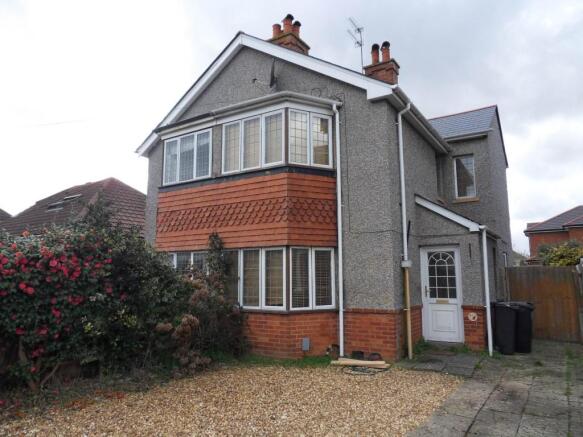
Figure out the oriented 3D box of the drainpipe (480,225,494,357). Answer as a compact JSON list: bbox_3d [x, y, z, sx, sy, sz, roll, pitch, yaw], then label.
[{"bbox_3d":[3.919,1.422,8.078,0.090,2.523,0.100,-5,-9,33],"label":"drainpipe"}]

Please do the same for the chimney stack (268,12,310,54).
[{"bbox_3d":[-0.154,-4.916,11.681,0.996,1.680,1.007,-5,-9,33],"label":"chimney stack"}]

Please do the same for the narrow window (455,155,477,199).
[{"bbox_3d":[4.754,-1.139,11.052,0.526,1.185,0.100,-5,-9,33],"label":"narrow window"}]

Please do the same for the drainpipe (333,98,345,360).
[{"bbox_3d":[0.954,0.115,8.035,0.090,5.061,0.120,-5,-9,33],"label":"drainpipe"}]

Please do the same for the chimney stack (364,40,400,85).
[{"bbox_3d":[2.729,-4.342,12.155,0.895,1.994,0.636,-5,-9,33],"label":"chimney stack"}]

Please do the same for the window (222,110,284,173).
[{"bbox_3d":[-0.804,-1.552,8.387,1.623,1.119,0.120,-5,-9,33],"label":"window"}]

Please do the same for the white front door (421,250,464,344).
[{"bbox_3d":[3.207,1.604,8.581,0.811,1.967,0.100,-5,-9,33],"label":"white front door"}]

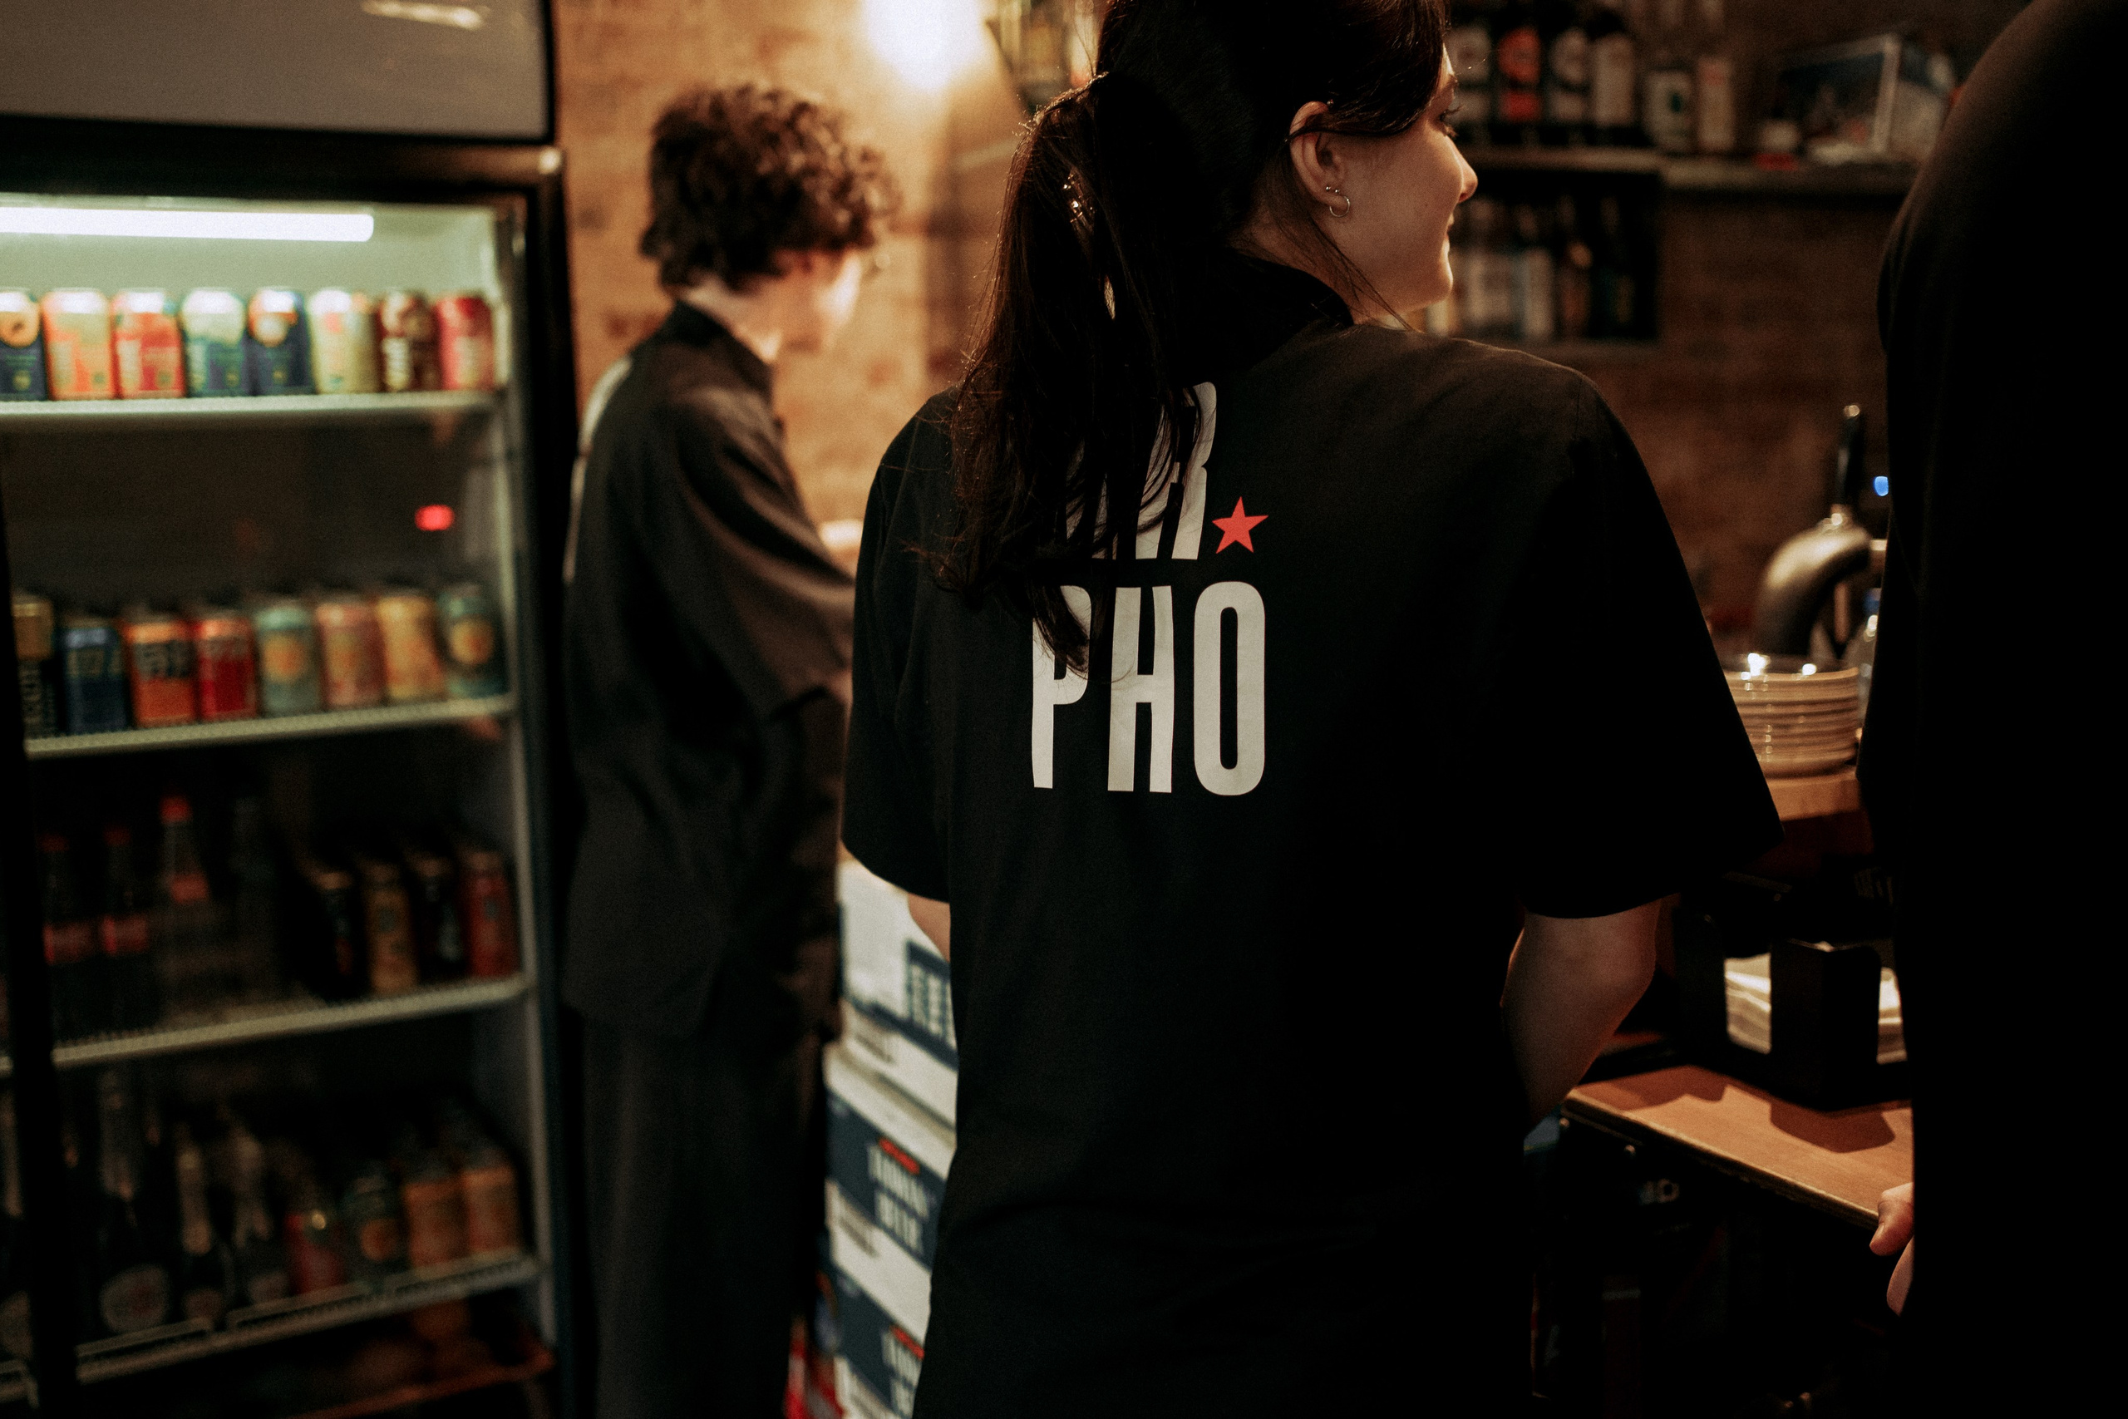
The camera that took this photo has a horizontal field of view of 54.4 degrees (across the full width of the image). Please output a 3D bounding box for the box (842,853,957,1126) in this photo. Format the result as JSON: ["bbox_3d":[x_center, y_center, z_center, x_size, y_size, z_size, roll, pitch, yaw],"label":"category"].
[{"bbox_3d":[-0.014,0.241,1.825,0.250,0.177,0.340,-6,11,-29],"label":"box"}]

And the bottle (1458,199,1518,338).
[{"bbox_3d":[0.779,-0.812,3.810,0.092,0.260,0.092,-1,9,0],"label":"bottle"}]

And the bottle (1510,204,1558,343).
[{"bbox_3d":[0.874,-0.810,3.850,0.080,0.260,0.080,-1,9,0],"label":"bottle"}]

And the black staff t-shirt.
[{"bbox_3d":[0.145,0.112,1.320,0.580,0.770,0.340,3,10,22],"label":"black staff t-shirt"}]

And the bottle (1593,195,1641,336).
[{"bbox_3d":[1.048,-0.841,3.920,0.080,0.268,0.080,-1,9,0],"label":"bottle"}]

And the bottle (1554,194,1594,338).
[{"bbox_3d":[0.957,-0.829,3.880,0.077,0.268,0.077,-6,11,-29],"label":"bottle"}]

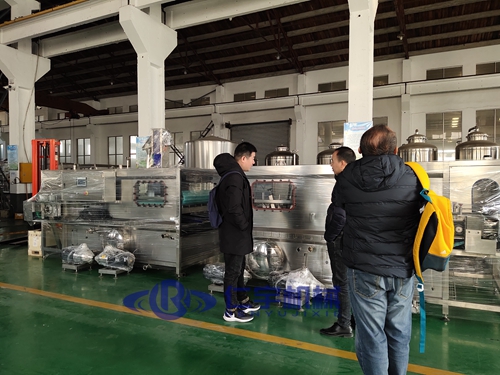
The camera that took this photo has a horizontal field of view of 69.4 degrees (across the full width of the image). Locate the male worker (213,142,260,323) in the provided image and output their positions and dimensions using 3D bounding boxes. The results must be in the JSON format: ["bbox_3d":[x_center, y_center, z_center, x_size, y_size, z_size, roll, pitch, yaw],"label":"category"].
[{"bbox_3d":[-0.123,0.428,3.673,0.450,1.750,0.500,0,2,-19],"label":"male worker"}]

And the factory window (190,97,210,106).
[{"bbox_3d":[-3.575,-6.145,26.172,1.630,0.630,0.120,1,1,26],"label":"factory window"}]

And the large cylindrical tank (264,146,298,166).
[{"bbox_3d":[0.974,-0.025,10.845,0.990,2.410,0.990,1,1,26],"label":"large cylindrical tank"}]

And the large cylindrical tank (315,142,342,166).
[{"bbox_3d":[2.395,-0.020,10.166,0.990,2.430,0.990,0,1,0],"label":"large cylindrical tank"}]

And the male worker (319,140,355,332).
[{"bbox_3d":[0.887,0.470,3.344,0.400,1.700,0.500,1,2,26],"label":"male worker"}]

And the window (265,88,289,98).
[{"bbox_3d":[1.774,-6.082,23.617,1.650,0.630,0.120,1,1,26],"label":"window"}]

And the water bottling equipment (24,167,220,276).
[{"bbox_3d":[-2.318,0.474,6.605,3.500,1.600,1.350,1,1,26],"label":"water bottling equipment"}]

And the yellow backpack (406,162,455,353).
[{"bbox_3d":[1.025,0.386,2.050,0.220,1.000,0.290,0,1,14],"label":"yellow backpack"}]

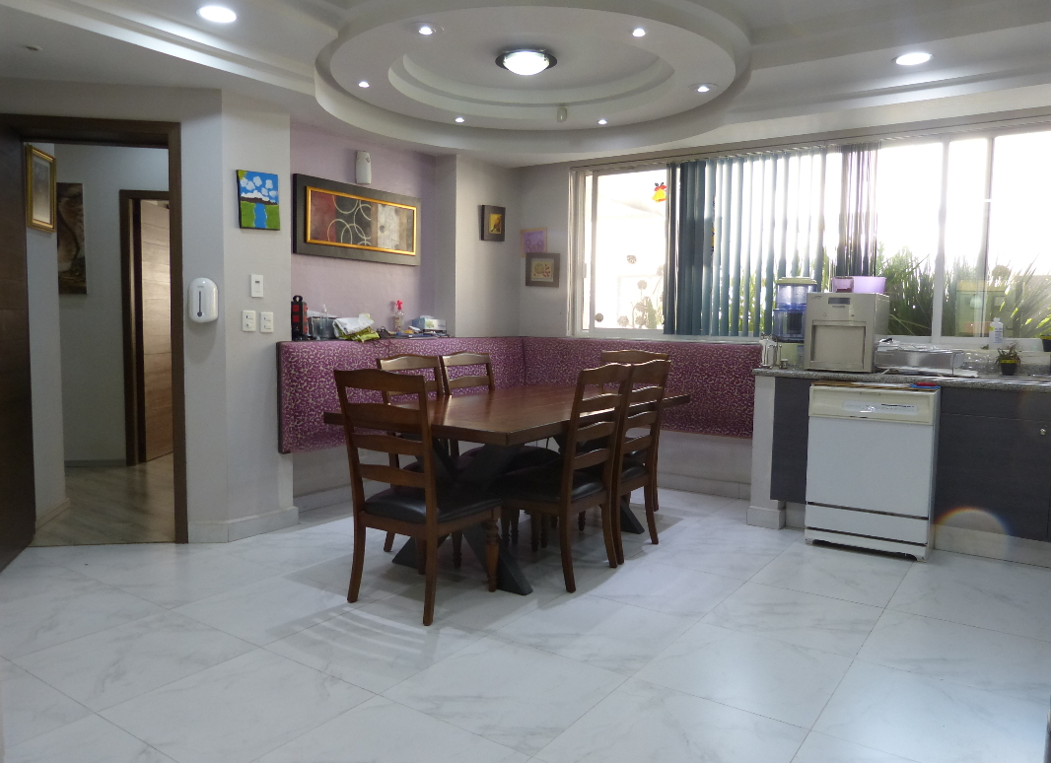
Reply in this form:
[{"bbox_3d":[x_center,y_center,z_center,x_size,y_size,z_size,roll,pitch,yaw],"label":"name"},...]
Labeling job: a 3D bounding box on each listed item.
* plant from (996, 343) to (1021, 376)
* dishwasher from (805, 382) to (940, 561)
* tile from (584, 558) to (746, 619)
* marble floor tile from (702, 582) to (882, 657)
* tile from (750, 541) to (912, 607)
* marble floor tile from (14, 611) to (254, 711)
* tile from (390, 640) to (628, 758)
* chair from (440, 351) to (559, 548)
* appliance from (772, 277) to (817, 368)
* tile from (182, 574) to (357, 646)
[{"bbox_3d":[2.661,-0.121,4.166,0.115,0.178,0.115,4,5,35],"label":"plant"},{"bbox_3d":[1.993,0.466,4.293,0.605,0.875,0.620,4,5,35],"label":"dishwasher"},{"bbox_3d":[0.627,0.951,3.511,0.600,0.010,0.600,4,5,35],"label":"tile"},{"bbox_3d":[1.120,0.983,3.175,0.600,0.012,0.600,4,5,35],"label":"marble floor tile"},{"bbox_3d":[1.479,0.950,3.689,0.600,0.010,0.630,4,5,35],"label":"tile"},{"bbox_3d":[-1.386,0.983,2.724,0.600,0.010,0.600,4,5,35],"label":"marble floor tile"},{"bbox_3d":[-0.056,1.014,2.530,0.600,0.012,0.600,4,5,35],"label":"tile"},{"bbox_3d":[-0.133,0.352,4.398,0.575,1.025,0.470,4,5,35],"label":"chair"},{"bbox_3d":[1.722,-0.376,4.840,0.280,0.566,0.280,4,5,35],"label":"appliance"},{"bbox_3d":[-1.043,0.950,3.211,0.600,0.012,0.600,4,5,35],"label":"tile"}]

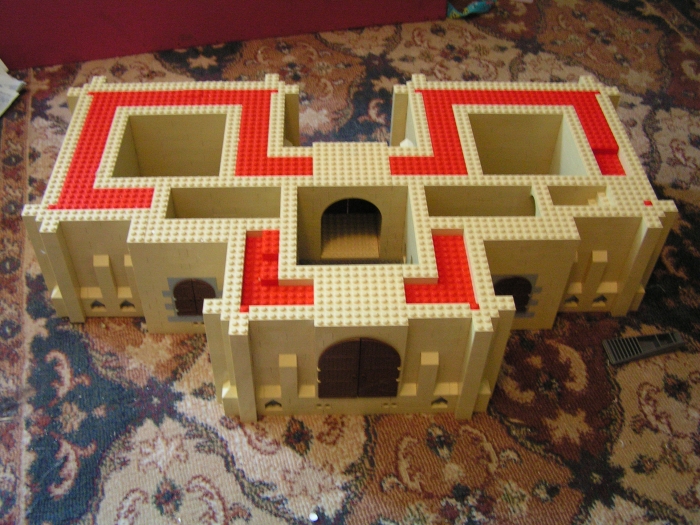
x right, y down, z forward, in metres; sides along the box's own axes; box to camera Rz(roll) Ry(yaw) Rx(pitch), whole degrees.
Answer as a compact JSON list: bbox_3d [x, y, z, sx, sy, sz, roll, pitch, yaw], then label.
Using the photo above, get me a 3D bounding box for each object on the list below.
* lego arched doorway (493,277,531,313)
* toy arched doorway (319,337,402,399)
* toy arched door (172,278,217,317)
[{"bbox_3d":[0.167,0.030,0.791,0.043,0.056,0.009,-1,46,-2],"label":"lego arched doorway"},{"bbox_3d":[0.009,0.094,0.699,0.074,0.091,0.009,-1,46,-2],"label":"toy arched doorway"},{"bbox_3d":[-0.156,0.033,0.778,0.043,0.056,0.009,-1,46,-2],"label":"toy arched door"}]

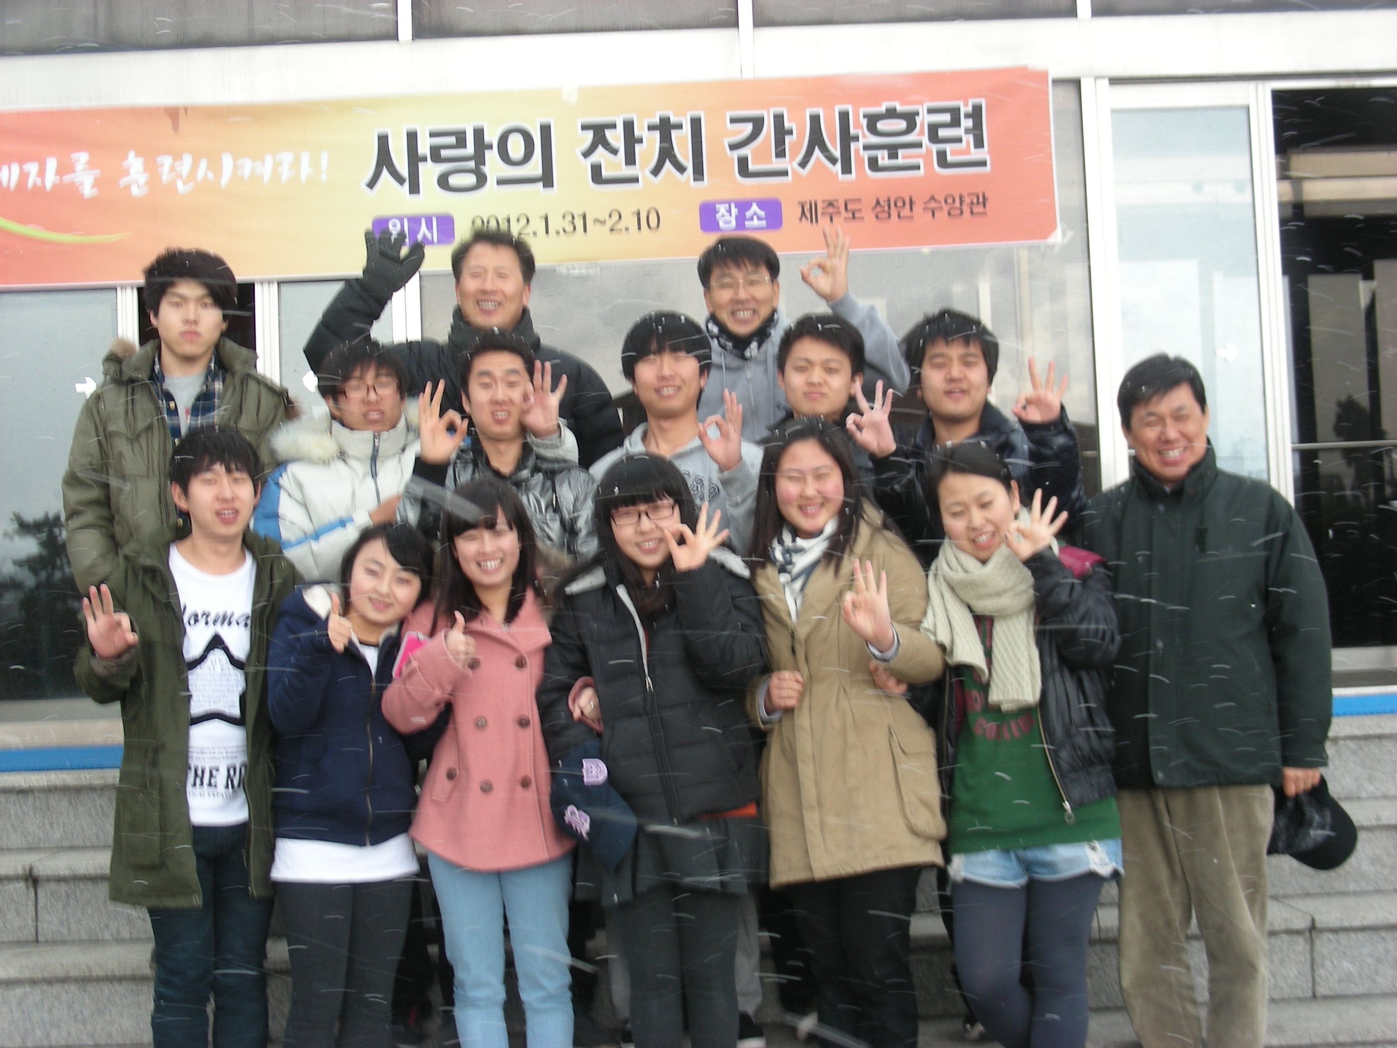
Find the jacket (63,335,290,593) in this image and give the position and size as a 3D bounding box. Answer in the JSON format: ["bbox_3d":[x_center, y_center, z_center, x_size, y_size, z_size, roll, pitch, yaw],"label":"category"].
[{"bbox_3d":[-1.231,-0.048,5.600,0.580,0.800,0.360,-2,-3,-7],"label":"jacket"}]

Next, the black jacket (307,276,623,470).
[{"bbox_3d":[-0.558,-0.163,5.630,0.770,0.860,0.380,-2,-3,-4],"label":"black jacket"}]

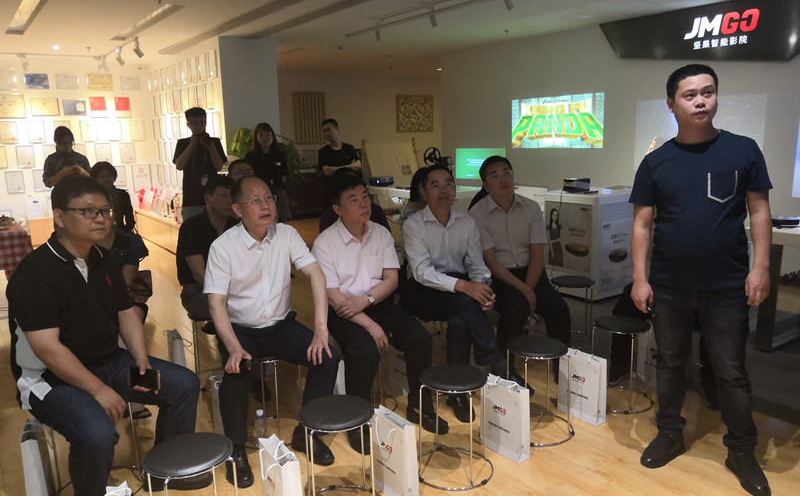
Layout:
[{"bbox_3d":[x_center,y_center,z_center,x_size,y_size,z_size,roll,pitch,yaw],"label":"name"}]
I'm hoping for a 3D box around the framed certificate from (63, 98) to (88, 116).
[{"bbox_3d":[-4.905,-2.114,9.427,0.310,0.220,0.025,-9,13,-34],"label":"framed certificate"}]

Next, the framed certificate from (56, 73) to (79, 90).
[{"bbox_3d":[-4.796,-2.393,9.011,0.300,0.200,0.025,-9,13,-33],"label":"framed certificate"}]

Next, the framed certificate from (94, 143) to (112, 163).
[{"bbox_3d":[-4.463,-1.421,9.403,0.215,0.310,0.025,-9,13,-33],"label":"framed certificate"}]

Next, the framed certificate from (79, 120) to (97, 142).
[{"bbox_3d":[-4.613,-1.724,9.250,0.210,0.305,0.025,-9,13,-33],"label":"framed certificate"}]

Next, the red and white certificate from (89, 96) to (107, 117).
[{"bbox_3d":[-4.800,-2.241,9.934,0.225,0.312,0.020,-9,13,-35],"label":"red and white certificate"}]

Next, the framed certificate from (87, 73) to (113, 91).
[{"bbox_3d":[-4.431,-2.450,9.247,0.320,0.235,0.025,-9,13,-33],"label":"framed certificate"}]

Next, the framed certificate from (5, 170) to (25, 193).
[{"bbox_3d":[-5.626,-0.962,9.131,0.220,0.315,0.025,-9,13,-34],"label":"framed certificate"}]

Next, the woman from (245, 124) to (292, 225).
[{"bbox_3d":[-1.361,-0.486,6.554,0.460,1.616,0.280,-5,11,-14],"label":"woman"}]

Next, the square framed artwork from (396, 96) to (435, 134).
[{"bbox_3d":[0.322,-2.776,12.939,0.904,0.740,0.050,-9,13,-34],"label":"square framed artwork"}]

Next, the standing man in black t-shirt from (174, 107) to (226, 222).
[{"bbox_3d":[-1.774,-0.388,5.735,0.520,1.760,0.380,-6,12,-25],"label":"standing man in black t-shirt"}]

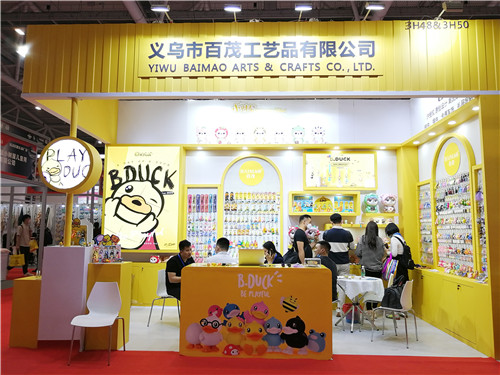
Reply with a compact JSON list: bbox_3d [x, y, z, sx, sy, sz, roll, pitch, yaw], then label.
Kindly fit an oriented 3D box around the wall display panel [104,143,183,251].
[{"bbox_3d":[-2.118,0.218,7.759,1.530,2.080,0.120,0,-6,2],"label":"wall display panel"}]

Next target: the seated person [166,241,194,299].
[{"bbox_3d":[-0.892,1.479,6.084,0.820,1.290,0.520,-2,-7,17],"label":"seated person"}]

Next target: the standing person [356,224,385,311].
[{"bbox_3d":[2.047,1.386,6.647,0.530,1.630,0.360,0,-6,5],"label":"standing person"}]

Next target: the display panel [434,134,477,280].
[{"bbox_3d":[3.168,0.242,6.132,0.100,2.130,1.220,0,-6,2],"label":"display panel"}]

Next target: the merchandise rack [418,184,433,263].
[{"bbox_3d":[3.116,0.638,6.878,0.120,1.510,0.640,0,-6,2],"label":"merchandise rack"}]

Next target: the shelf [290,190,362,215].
[{"bbox_3d":[1.404,0.319,7.448,1.315,0.453,0.300,0,-6,2],"label":"shelf"}]

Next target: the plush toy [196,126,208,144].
[{"bbox_3d":[-0.939,-1.012,7.707,0.240,0.340,0.200,0,-6,2],"label":"plush toy"}]

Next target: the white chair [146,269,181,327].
[{"bbox_3d":[-1.218,1.695,6.013,0.530,0.800,0.480,-1,-6,9],"label":"white chair"}]

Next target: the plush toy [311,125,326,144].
[{"bbox_3d":[1.379,-1.053,7.853,0.300,0.400,0.200,0,-6,2],"label":"plush toy"}]

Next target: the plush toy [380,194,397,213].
[{"bbox_3d":[2.655,0.308,7.463,0.300,0.370,0.260,-1,-6,7],"label":"plush toy"}]

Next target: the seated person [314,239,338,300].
[{"bbox_3d":[0.903,1.433,5.684,0.800,1.280,0.500,-2,-7,19],"label":"seated person"}]

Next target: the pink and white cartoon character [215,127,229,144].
[{"bbox_3d":[-0.579,-1.046,7.921,0.270,0.380,0.200,0,-6,2],"label":"pink and white cartoon character"}]

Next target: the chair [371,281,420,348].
[{"bbox_3d":[1.913,1.632,5.182,0.530,0.790,0.480,-5,-8,39],"label":"chair"}]

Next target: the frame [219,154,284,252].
[{"bbox_3d":[0.039,0.404,7.635,1.200,2.130,0.100,0,-6,2],"label":"frame"}]

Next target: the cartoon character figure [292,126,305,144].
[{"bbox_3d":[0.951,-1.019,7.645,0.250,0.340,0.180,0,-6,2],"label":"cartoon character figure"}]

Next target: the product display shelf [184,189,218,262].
[{"bbox_3d":[-0.980,0.716,7.837,0.700,1.540,0.100,0,-6,2],"label":"product display shelf"}]

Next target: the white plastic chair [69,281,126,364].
[{"bbox_3d":[-1.764,1.573,4.583,0.470,0.820,0.550,0,-6,0],"label":"white plastic chair"}]

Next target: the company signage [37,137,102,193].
[{"bbox_3d":[-2.274,-0.268,4.960,0.680,0.690,0.290,0,-6,4],"label":"company signage"}]

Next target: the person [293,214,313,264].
[{"bbox_3d":[0.970,1.342,6.746,0.420,1.730,0.500,0,-6,-1],"label":"person"}]

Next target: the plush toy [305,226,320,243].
[{"bbox_3d":[1.163,0.912,7.258,0.290,0.380,0.240,1,-6,-6],"label":"plush toy"}]

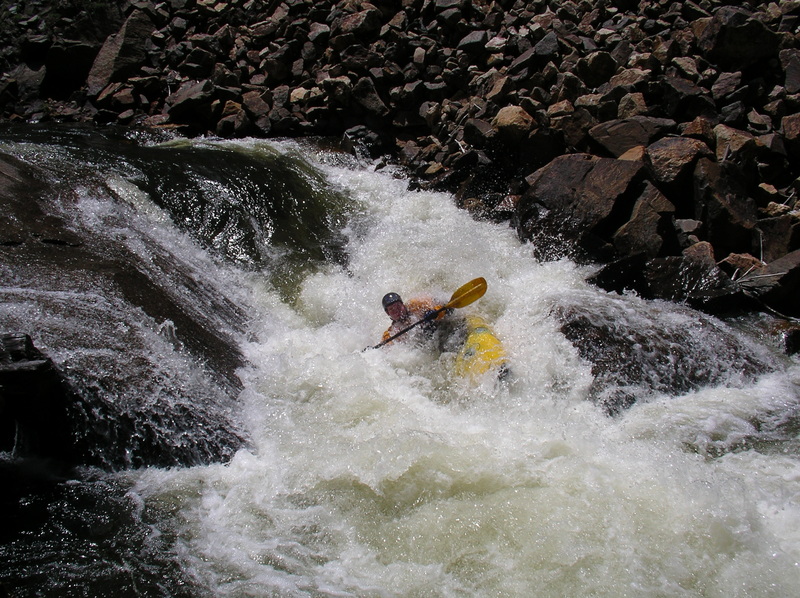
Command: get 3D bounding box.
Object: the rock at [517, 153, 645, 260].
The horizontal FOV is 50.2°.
[{"bbox_3d":[2.274,-1.146,10.700,1.550,1.150,1.100,4,20,12],"label":"rock"}]

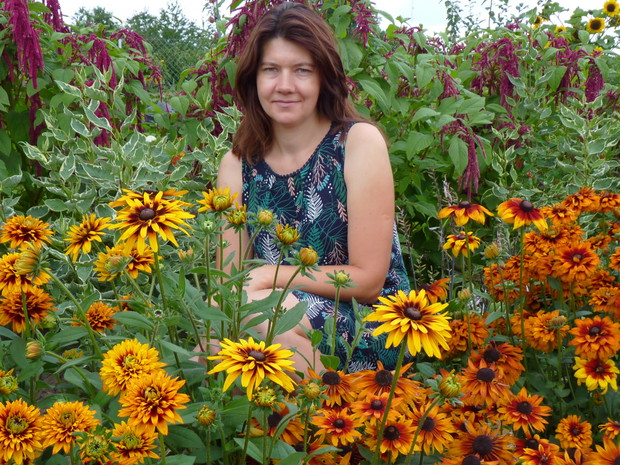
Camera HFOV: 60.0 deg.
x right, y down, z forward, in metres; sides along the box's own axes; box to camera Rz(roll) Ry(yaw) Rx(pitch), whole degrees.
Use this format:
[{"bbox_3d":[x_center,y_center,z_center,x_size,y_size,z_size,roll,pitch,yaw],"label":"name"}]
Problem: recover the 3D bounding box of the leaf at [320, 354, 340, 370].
[{"bbox_3d":[0.034,0.214,0.880,0.033,0.028,0.013,-6,0,-2],"label":"leaf"}]

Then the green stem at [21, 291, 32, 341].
[{"bbox_3d":[-0.423,0.125,0.800,0.008,0.073,0.008,-7,12,1],"label":"green stem"}]

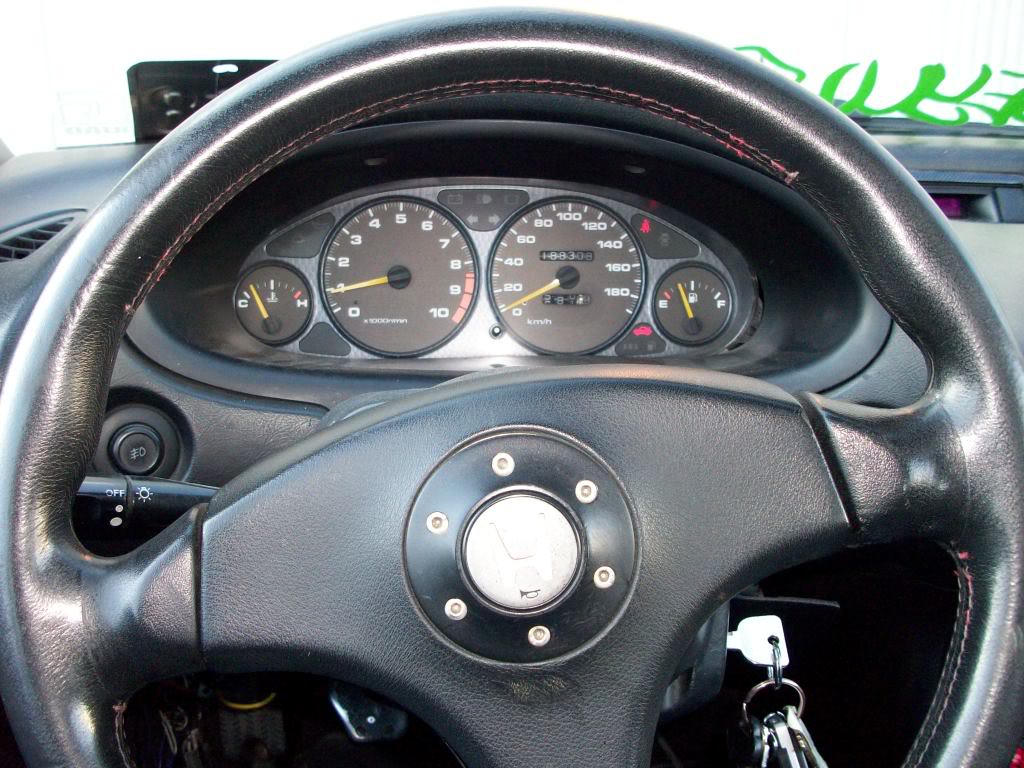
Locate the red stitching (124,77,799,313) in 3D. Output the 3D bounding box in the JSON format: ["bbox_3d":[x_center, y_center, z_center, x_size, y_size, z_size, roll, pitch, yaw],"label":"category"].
[{"bbox_3d":[-0.024,-0.079,0.374,0.252,0.057,0.016,-11,-1,-1],"label":"red stitching"}]

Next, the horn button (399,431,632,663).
[{"bbox_3d":[0.004,0.066,0.410,0.095,0.095,0.018,-11,-1,-1],"label":"horn button"}]

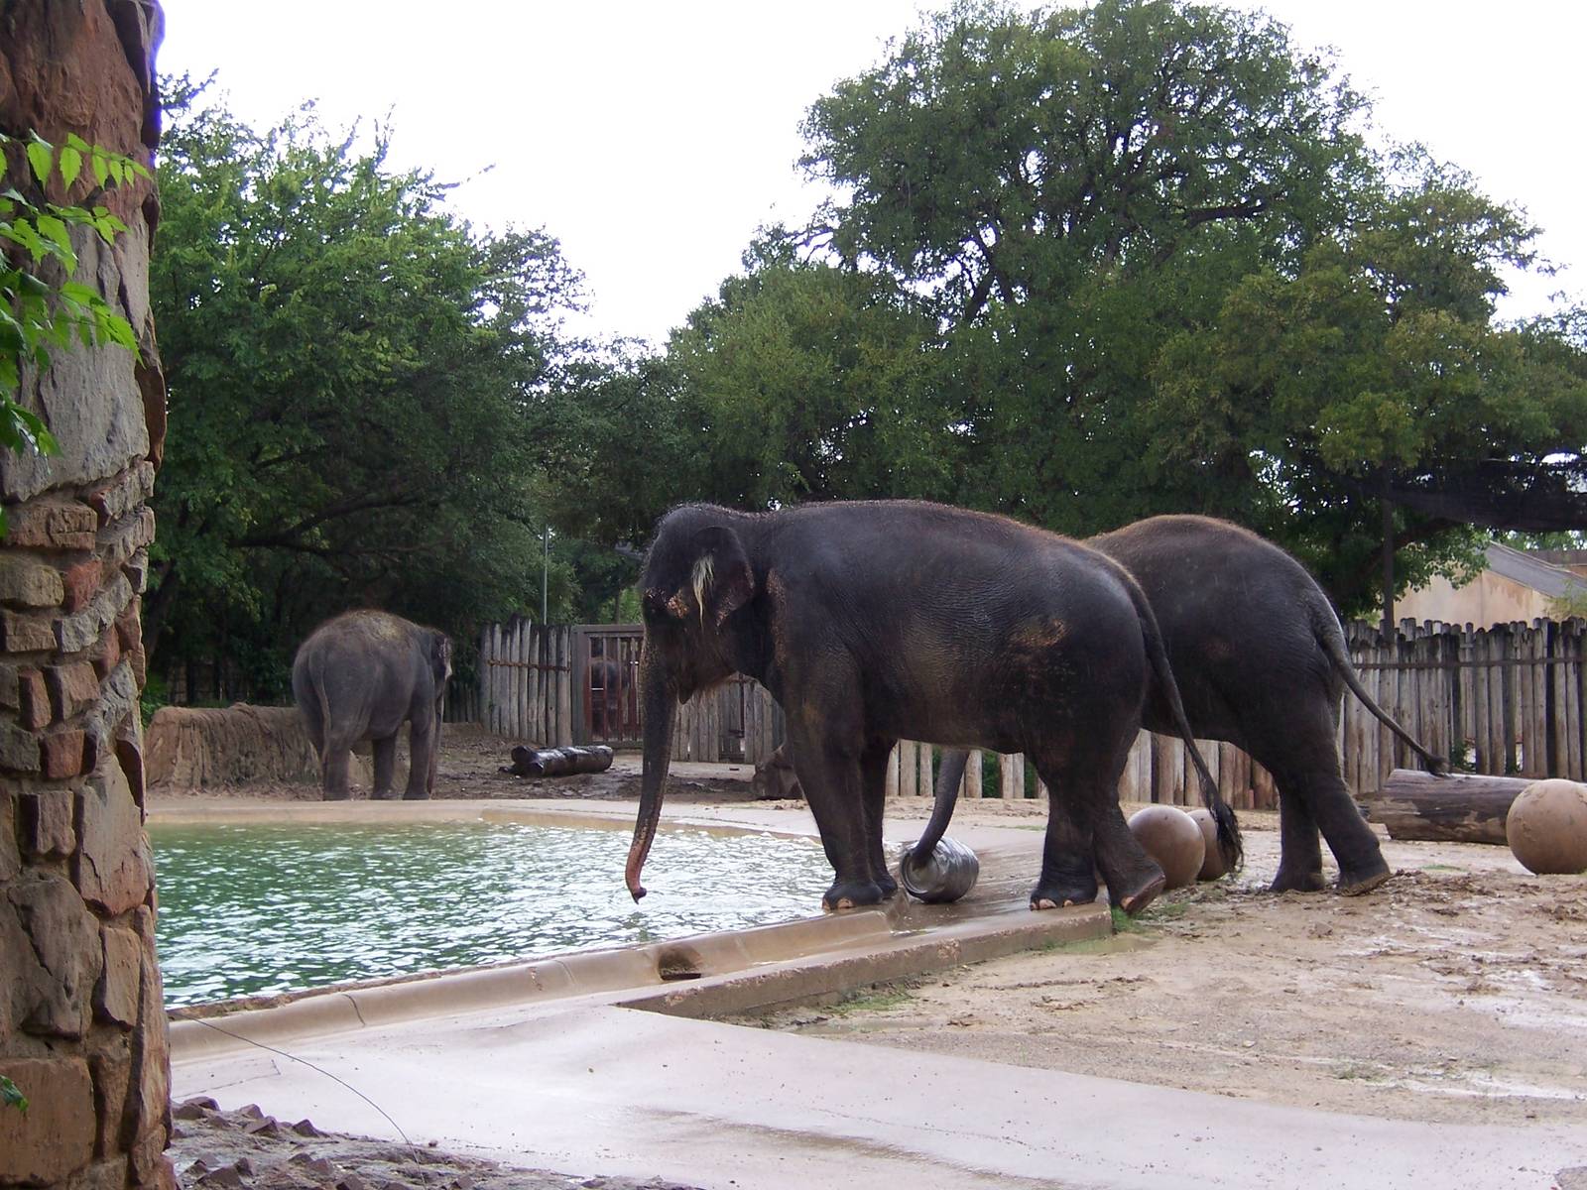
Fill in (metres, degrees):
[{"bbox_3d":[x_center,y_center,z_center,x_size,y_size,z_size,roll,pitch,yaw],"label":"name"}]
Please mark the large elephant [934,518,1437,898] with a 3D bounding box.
[{"bbox_3d":[2.572,0.718,18.200,3.300,2.440,1.300,0,-2,12],"label":"large elephant"}]

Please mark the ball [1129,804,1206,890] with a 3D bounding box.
[{"bbox_3d":[2.538,1.729,18.800,0.560,0.560,0.560,0,-2,0],"label":"ball"}]

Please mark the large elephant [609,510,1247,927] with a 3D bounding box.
[{"bbox_3d":[0.842,0.655,16.600,3.600,2.440,1.300,0,-2,3],"label":"large elephant"}]

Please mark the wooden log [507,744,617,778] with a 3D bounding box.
[{"bbox_3d":[-3.271,2.317,38.500,1.550,0.450,0.450,1,-2,-35],"label":"wooden log"}]

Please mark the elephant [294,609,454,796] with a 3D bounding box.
[{"bbox_3d":[-5.050,1.316,33.000,1.250,2.280,2.800,-1,-2,35],"label":"elephant"}]

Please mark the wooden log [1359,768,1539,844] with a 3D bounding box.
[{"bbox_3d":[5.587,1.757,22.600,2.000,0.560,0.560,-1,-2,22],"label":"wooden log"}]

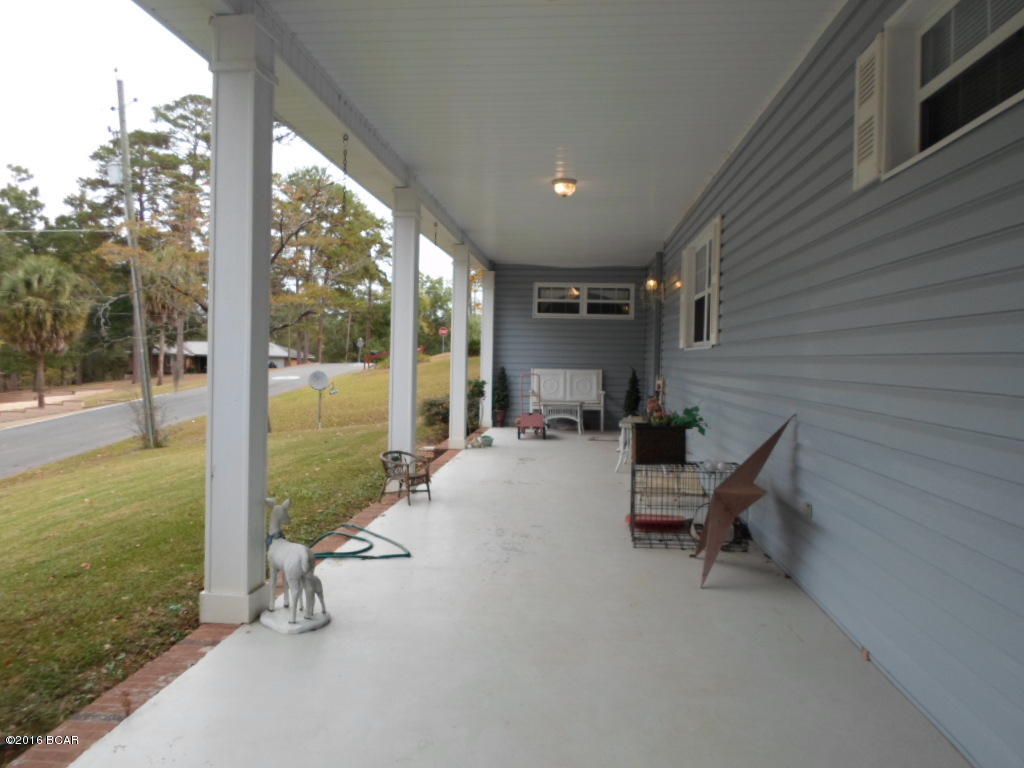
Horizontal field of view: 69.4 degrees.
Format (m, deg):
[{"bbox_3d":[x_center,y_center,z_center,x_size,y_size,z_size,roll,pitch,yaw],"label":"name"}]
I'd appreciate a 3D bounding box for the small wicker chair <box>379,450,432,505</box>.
[{"bbox_3d":[-0.881,0.758,6.093,0.330,0.420,0.320,2,2,25],"label":"small wicker chair"}]

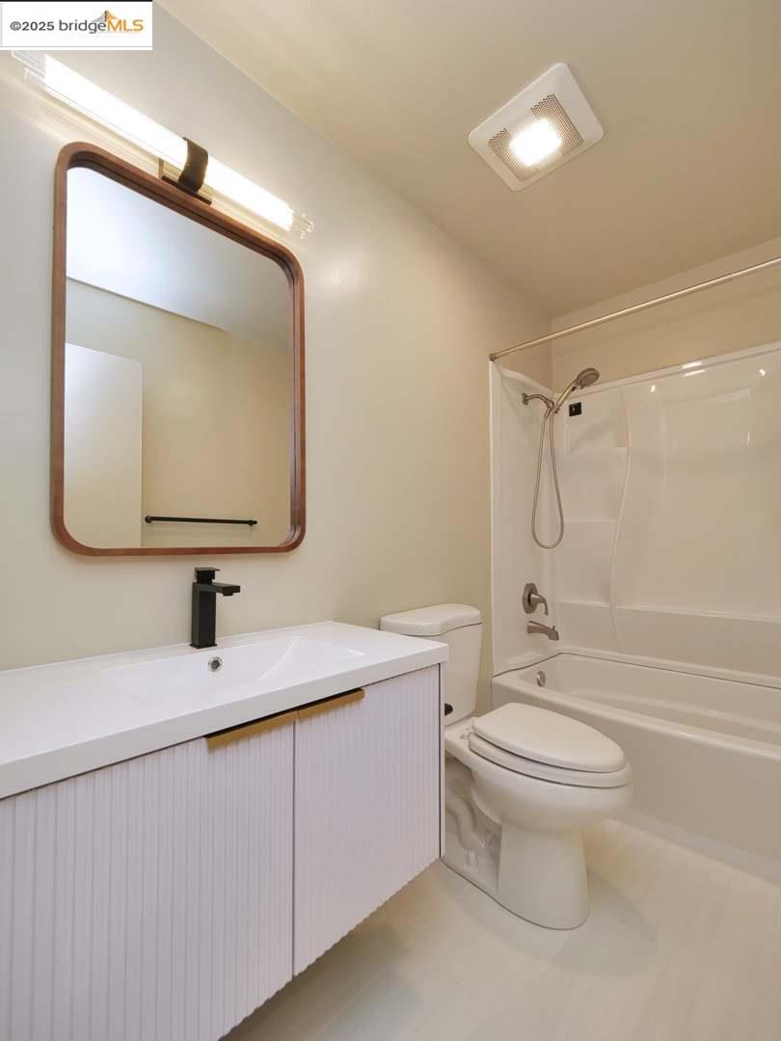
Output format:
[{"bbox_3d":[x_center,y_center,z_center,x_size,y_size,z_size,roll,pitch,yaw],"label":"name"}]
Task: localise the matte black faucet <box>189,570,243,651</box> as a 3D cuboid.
[{"bbox_3d":[-0.429,0.219,1.029,0.050,0.193,0.157,2,-3,-44],"label":"matte black faucet"}]

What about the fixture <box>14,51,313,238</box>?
[{"bbox_3d":[-0.505,-0.897,1.066,0.680,0.100,0.102,2,-3,-44],"label":"fixture"}]

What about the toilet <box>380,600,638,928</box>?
[{"bbox_3d":[0.383,0.746,1.408,0.455,0.795,0.736,2,-3,-44],"label":"toilet"}]

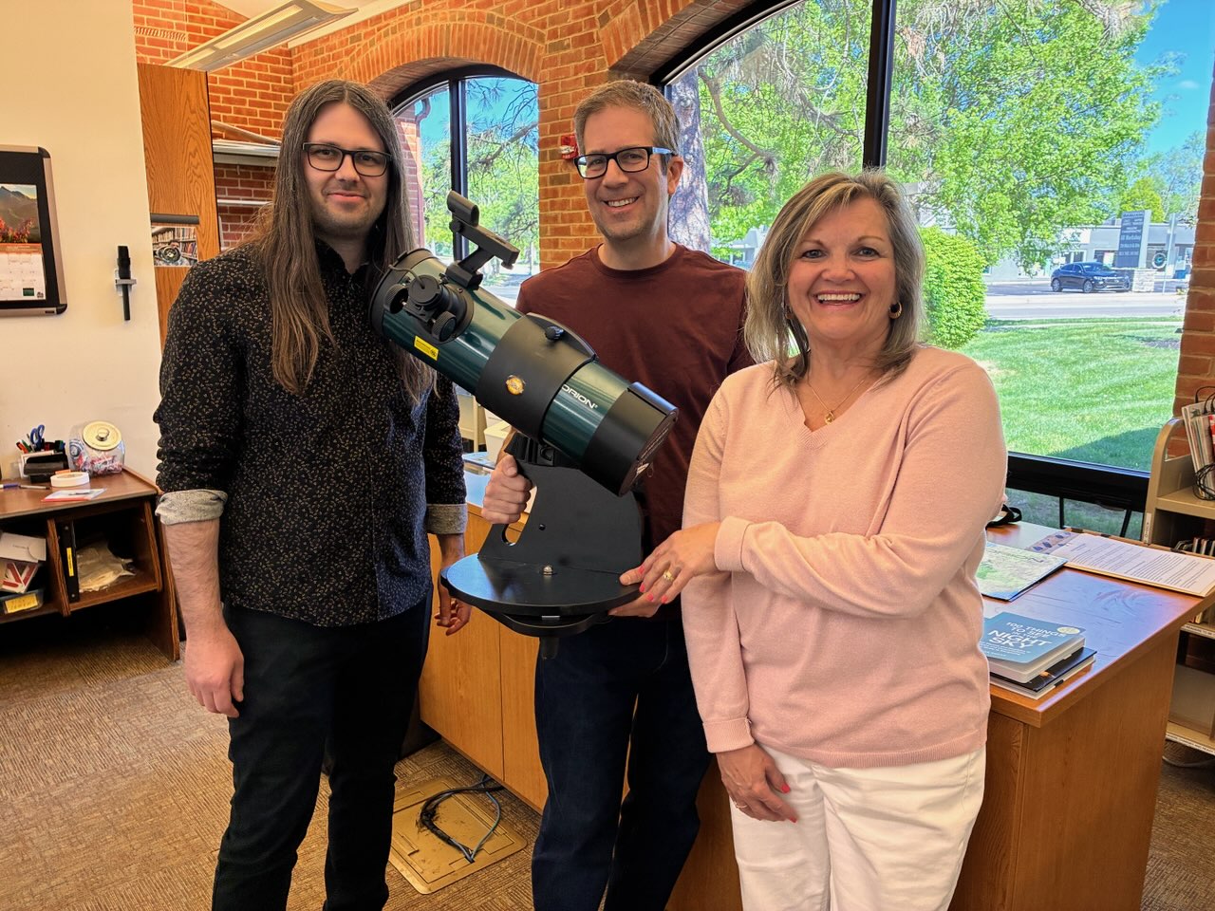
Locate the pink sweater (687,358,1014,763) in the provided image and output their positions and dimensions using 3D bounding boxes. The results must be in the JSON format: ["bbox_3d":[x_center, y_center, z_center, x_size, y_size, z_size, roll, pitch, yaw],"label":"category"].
[{"bbox_3d":[0.321,0.126,1.225,0.440,0.520,0.320,4,13,18],"label":"pink sweater"}]

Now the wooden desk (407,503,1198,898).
[{"bbox_3d":[0.334,0.515,2.260,0.870,0.775,1.800,-10,16,-39],"label":"wooden desk"}]

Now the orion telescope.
[{"bbox_3d":[-0.128,-0.060,1.370,0.475,0.653,0.324,5,13,20],"label":"orion telescope"}]

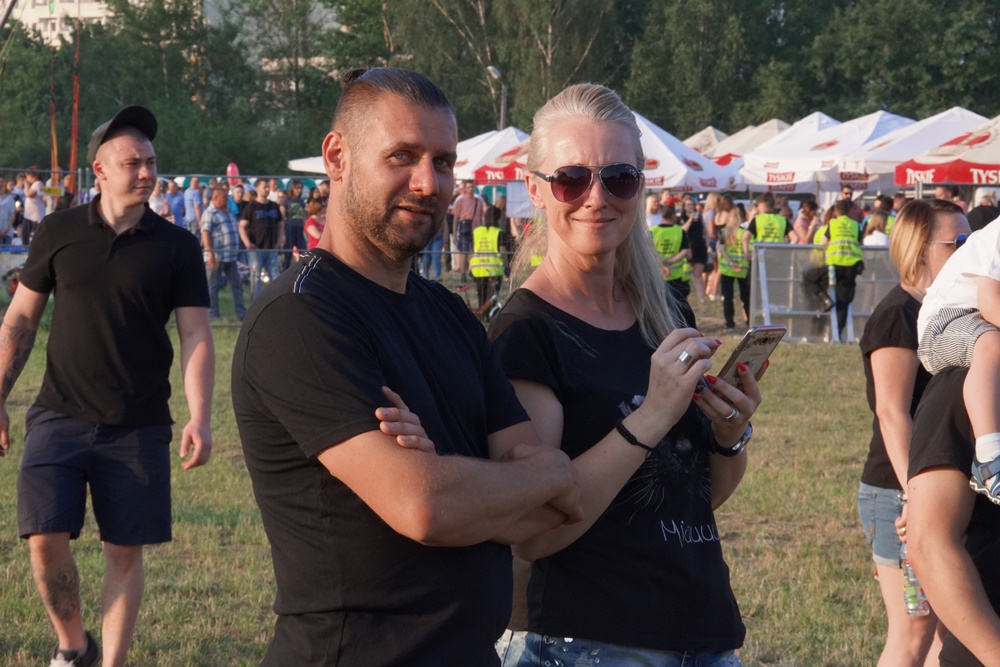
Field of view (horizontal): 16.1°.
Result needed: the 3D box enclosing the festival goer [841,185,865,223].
[{"bbox_3d":[4.791,-1.148,48.500,0.500,1.820,0.320,0,2,-9],"label":"festival goer"}]

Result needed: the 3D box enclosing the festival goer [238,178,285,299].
[{"bbox_3d":[-3.313,-1.229,49.000,0.600,1.830,0.360,-1,2,-16],"label":"festival goer"}]

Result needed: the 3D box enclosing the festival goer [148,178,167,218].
[{"bbox_3d":[-5.808,-1.783,60.000,0.360,1.690,0.450,1,2,24],"label":"festival goer"}]

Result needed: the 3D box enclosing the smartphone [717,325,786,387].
[{"bbox_3d":[0.329,0.045,4.750,0.071,0.145,0.008,-3,44,-46],"label":"smartphone"}]

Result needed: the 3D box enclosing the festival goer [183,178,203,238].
[{"bbox_3d":[-5.325,-1.826,61.000,0.360,1.760,0.480,-1,2,-34],"label":"festival goer"}]

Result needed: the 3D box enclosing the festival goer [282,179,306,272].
[{"bbox_3d":[-3.219,-1.546,55.529,0.460,1.730,0.330,1,2,-24],"label":"festival goer"}]

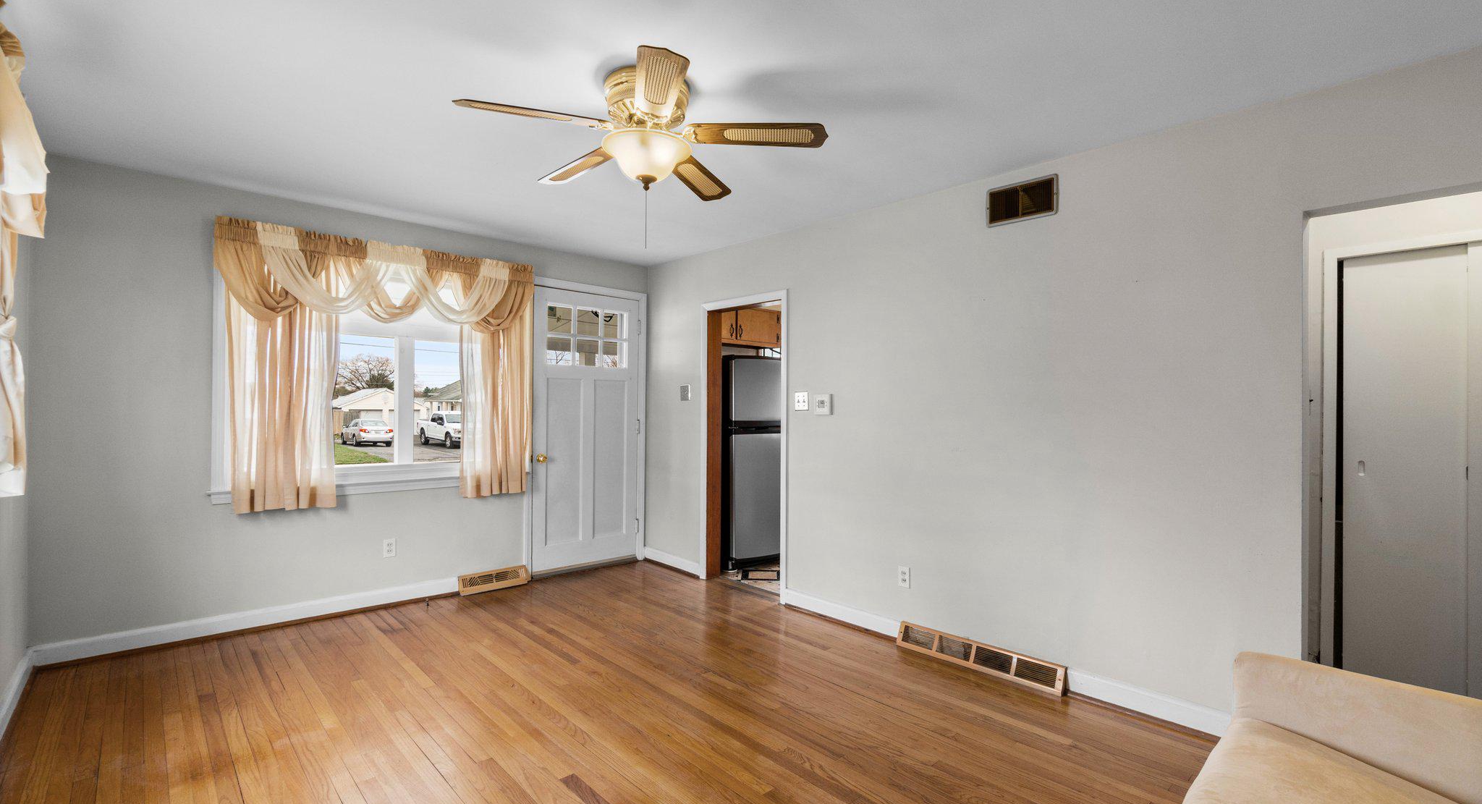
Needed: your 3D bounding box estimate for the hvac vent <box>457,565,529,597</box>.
[{"bbox_3d":[-1.683,1.221,4.244,0.483,0.117,0.085,1,-1,-43],"label":"hvac vent"}]

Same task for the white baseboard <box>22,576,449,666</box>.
[{"bbox_3d":[-2.566,1.189,3.463,1.890,0.106,0.020,1,-1,-43],"label":"white baseboard"}]

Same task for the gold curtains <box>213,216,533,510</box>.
[{"bbox_3d":[-2.121,-0.177,3.799,1.707,1.558,0.120,1,-1,-43],"label":"gold curtains"}]

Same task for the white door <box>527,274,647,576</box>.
[{"bbox_3d":[-1.178,0.207,4.789,0.945,2.130,0.060,1,-1,-43],"label":"white door"}]

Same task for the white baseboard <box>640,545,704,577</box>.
[{"bbox_3d":[-0.549,1.249,4.854,0.020,0.098,0.725,1,-1,-43],"label":"white baseboard"}]

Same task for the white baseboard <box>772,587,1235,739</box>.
[{"bbox_3d":[1.110,1.242,3.092,0.020,0.100,2.385,1,-1,-43],"label":"white baseboard"}]

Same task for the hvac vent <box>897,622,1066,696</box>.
[{"bbox_3d":[1.141,1.236,3.017,0.062,0.120,0.828,1,-1,-43],"label":"hvac vent"}]

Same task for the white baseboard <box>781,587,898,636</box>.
[{"bbox_3d":[0.573,1.247,3.662,0.020,0.098,0.820,1,-1,-43],"label":"white baseboard"}]

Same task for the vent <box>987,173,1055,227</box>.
[{"bbox_3d":[1.326,-0.945,2.919,0.025,0.187,0.335,1,-1,-43],"label":"vent"}]

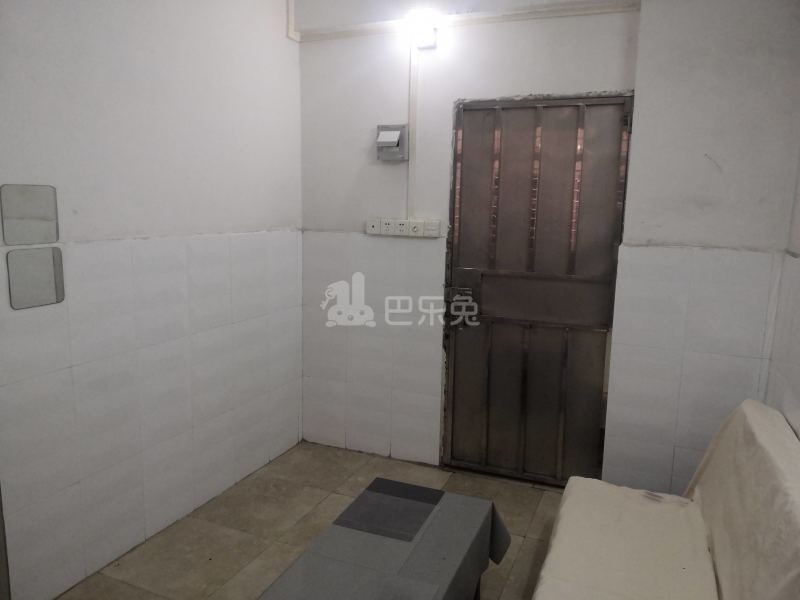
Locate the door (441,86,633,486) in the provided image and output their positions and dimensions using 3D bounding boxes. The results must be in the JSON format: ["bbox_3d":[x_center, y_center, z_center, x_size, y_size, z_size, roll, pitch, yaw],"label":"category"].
[{"bbox_3d":[0.682,-0.014,3.271,0.883,2.006,0.059,5,9,22],"label":"door"}]

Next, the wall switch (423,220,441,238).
[{"bbox_3d":[0.175,-0.377,3.337,0.088,0.088,0.030,5,10,23],"label":"wall switch"}]

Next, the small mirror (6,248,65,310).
[{"bbox_3d":[-1.240,-0.071,2.127,0.012,0.190,0.192,5,10,23],"label":"small mirror"}]

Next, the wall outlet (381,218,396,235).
[{"bbox_3d":[-0.063,-0.399,3.436,0.086,0.086,0.030,5,10,23],"label":"wall outlet"}]

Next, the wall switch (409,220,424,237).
[{"bbox_3d":[0.092,-0.383,3.372,0.086,0.086,0.030,5,10,23],"label":"wall switch"}]

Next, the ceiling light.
[{"bbox_3d":[0.114,-1.371,3.162,0.150,0.165,0.125,5,10,23],"label":"ceiling light"}]

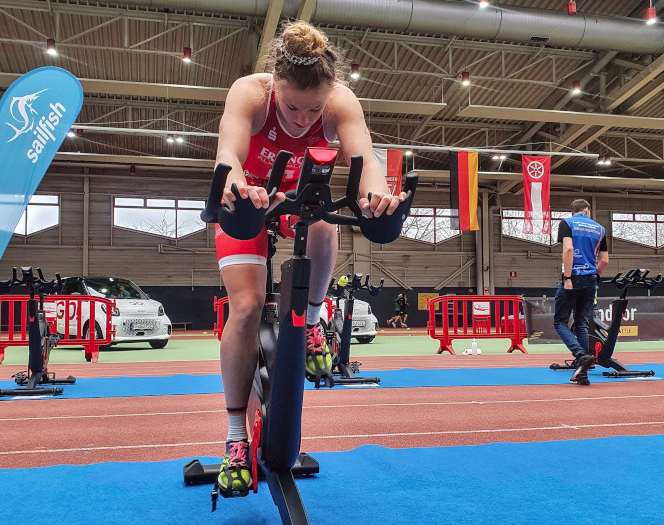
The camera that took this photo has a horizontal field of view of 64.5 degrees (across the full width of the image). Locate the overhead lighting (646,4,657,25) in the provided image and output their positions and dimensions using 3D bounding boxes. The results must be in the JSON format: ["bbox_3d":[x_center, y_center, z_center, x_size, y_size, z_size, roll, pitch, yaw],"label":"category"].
[{"bbox_3d":[7.899,-6.095,13.000,0.220,0.360,0.220,0,-6,0],"label":"overhead lighting"}]

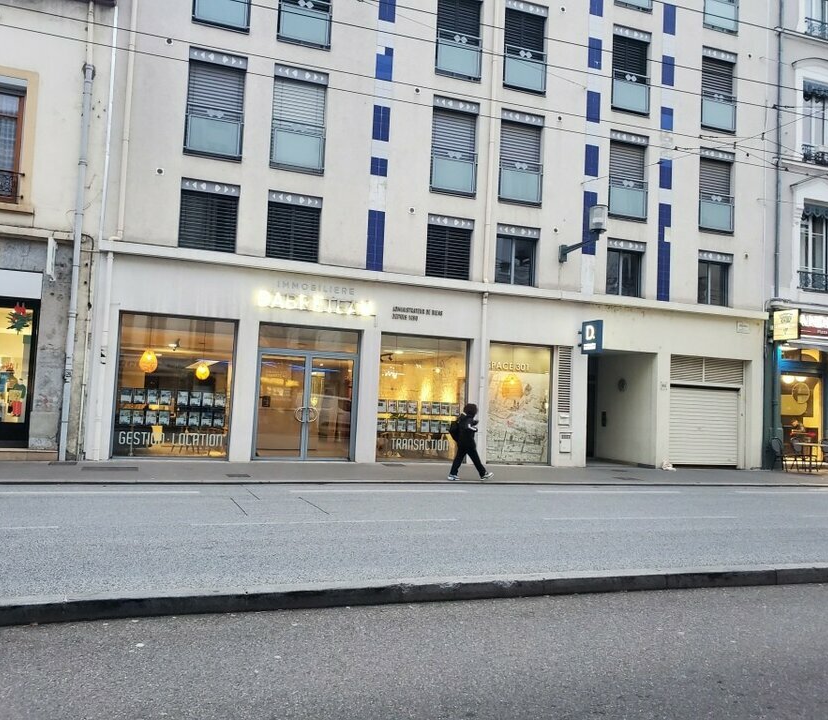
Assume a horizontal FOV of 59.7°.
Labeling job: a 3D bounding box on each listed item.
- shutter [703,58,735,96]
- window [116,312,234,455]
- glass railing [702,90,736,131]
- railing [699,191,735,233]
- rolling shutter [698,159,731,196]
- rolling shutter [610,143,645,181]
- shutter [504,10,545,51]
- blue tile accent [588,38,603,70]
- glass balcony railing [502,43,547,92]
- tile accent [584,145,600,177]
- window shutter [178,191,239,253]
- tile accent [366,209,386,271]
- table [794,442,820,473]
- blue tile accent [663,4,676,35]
[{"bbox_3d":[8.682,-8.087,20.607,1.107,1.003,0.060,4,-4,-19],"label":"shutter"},{"bbox_3d":[-4.987,0.587,15.131,2.370,2.994,0.120,4,-3,-19],"label":"window"},{"bbox_3d":[8.478,-6.924,20.039,1.201,0.980,0.070,4,-3,-19],"label":"glass railing"},{"bbox_3d":[8.494,-4.091,20.187,1.219,1.090,0.080,4,-4,-19],"label":"railing"},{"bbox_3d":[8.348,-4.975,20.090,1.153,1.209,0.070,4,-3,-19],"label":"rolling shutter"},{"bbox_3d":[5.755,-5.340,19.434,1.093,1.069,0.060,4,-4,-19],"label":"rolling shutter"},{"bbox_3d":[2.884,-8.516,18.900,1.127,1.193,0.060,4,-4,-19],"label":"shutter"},{"bbox_3d":[4.717,-7.956,18.755,0.399,0.806,0.050,4,-3,-19],"label":"blue tile accent"},{"bbox_3d":[2.871,-7.504,18.628,1.218,1.042,0.060,4,-4,-19],"label":"glass balcony railing"},{"bbox_3d":[4.727,-5.273,19.128,0.400,0.817,0.030,4,-4,-19],"label":"tile accent"},{"bbox_3d":[-4.549,-3.057,16.005,1.210,1.259,0.060,4,-4,-19],"label":"window shutter"},{"bbox_3d":[-0.885,-2.778,16.815,0.401,1.397,0.030,4,-4,-19],"label":"tile accent"},{"bbox_3d":[11.039,2.737,20.000,0.640,0.755,0.640,4,-4,-19],"label":"table"},{"bbox_3d":[6.955,-9.240,19.595,0.403,0.818,0.050,4,-3,-19],"label":"blue tile accent"}]

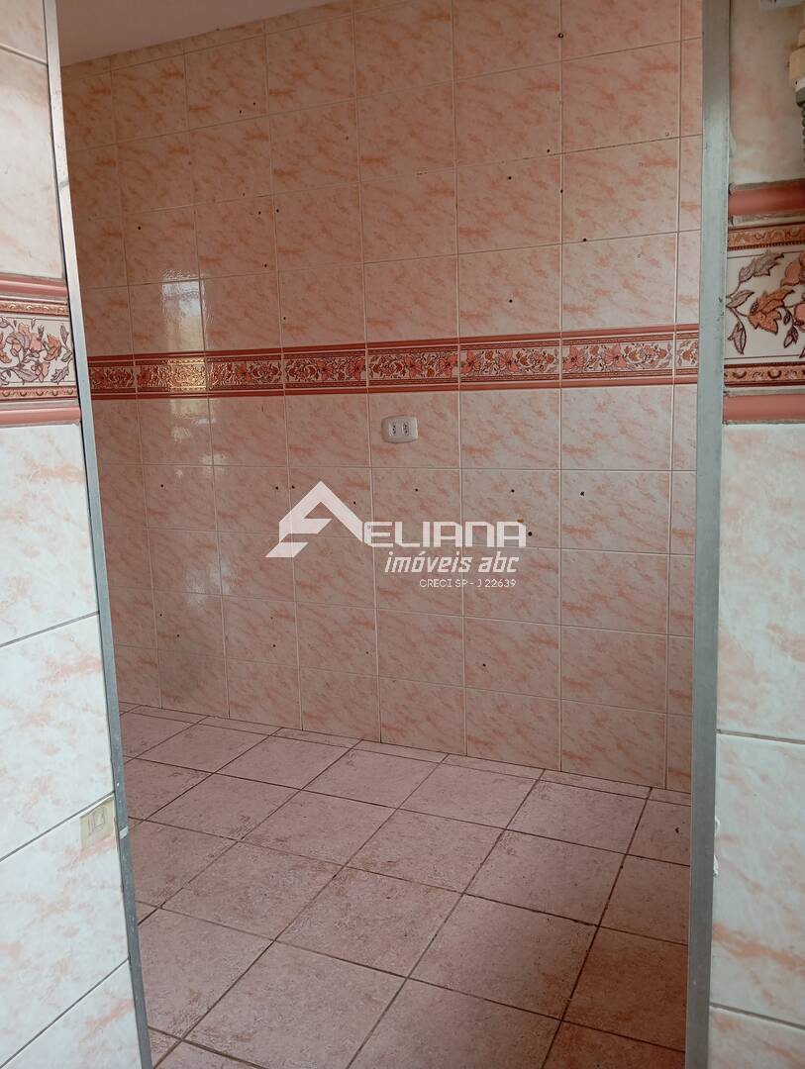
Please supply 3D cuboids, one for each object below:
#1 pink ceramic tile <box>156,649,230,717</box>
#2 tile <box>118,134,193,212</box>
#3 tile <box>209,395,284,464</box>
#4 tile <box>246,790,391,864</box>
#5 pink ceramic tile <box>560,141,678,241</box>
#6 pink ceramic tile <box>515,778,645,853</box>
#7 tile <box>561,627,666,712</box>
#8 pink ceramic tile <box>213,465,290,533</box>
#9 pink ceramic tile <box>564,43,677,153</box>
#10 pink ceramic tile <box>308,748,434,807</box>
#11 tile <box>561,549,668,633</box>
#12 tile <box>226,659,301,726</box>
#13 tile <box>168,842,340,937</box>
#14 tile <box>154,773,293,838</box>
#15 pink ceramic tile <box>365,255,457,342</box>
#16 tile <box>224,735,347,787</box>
[{"bbox_3d":[-0.835,0.597,3.467,0.329,0.245,0.010,3,11,25],"label":"pink ceramic tile"},{"bbox_3d":[-0.890,-1.299,3.130,0.330,0.250,0.010,3,11,24],"label":"tile"},{"bbox_3d":[-0.565,-0.376,3.170,0.331,0.251,0.010,3,11,25],"label":"tile"},{"bbox_3d":[-0.239,0.867,2.566,0.339,0.010,0.339,3,11,25],"label":"tile"},{"bbox_3d":[0.622,-0.979,2.487,0.330,0.250,0.010,3,11,24],"label":"pink ceramic tile"},{"bbox_3d":[0.527,0.840,2.588,0.339,0.010,0.339,3,11,25],"label":"pink ceramic tile"},{"bbox_3d":[0.667,0.422,2.734,0.330,0.248,0.010,3,11,25],"label":"tile"},{"bbox_3d":[-0.556,-0.129,3.214,0.330,0.249,0.010,3,11,25],"label":"pink ceramic tile"},{"bbox_3d":[0.614,-1.226,2.444,0.330,0.250,0.010,3,11,24],"label":"pink ceramic tile"},{"bbox_3d":[-0.098,0.818,2.900,0.341,0.010,0.340,3,11,25],"label":"pink ceramic tile"},{"bbox_3d":[0.666,0.178,2.722,0.332,0.249,0.010,3,11,25],"label":"tile"},{"bbox_3d":[-0.534,0.614,3.340,0.331,0.251,0.010,3,11,25],"label":"tile"},{"bbox_3d":[-0.377,0.913,2.235,0.336,0.010,0.335,3,11,25],"label":"tile"},{"bbox_3d":[-0.557,0.861,2.736,0.341,0.010,0.340,3,11,25],"label":"tile"},{"bbox_3d":[0.028,-0.762,2.822,0.331,0.251,0.010,3,11,25],"label":"pink ceramic tile"},{"bbox_3d":[-0.403,0.785,2.980,0.336,0.010,0.335,3,11,25],"label":"tile"}]

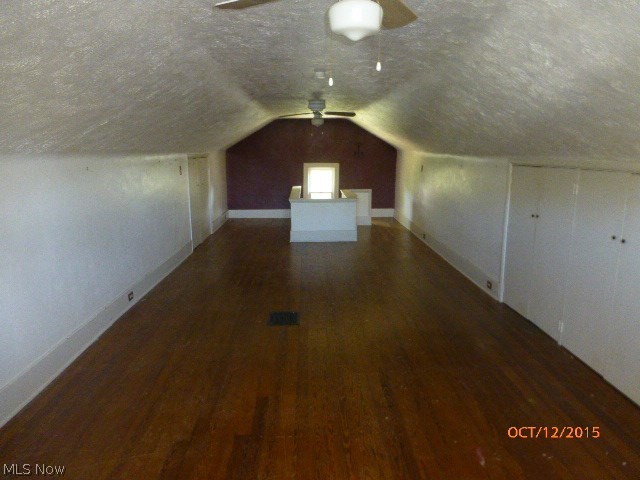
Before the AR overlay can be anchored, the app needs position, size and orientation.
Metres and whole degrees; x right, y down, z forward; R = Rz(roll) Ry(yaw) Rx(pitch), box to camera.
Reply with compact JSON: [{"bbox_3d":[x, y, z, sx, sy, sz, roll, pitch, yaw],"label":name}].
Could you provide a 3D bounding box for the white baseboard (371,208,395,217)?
[{"bbox_3d":[1.445,-0.613,10.318,0.605,0.195,0.025,0,12,-2],"label":"white baseboard"}]

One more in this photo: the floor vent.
[{"bbox_3d":[-0.338,0.742,4.185,0.280,0.020,0.340,0,12,-2],"label":"floor vent"}]

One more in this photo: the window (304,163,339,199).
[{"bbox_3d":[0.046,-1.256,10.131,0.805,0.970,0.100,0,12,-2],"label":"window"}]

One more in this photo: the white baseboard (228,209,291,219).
[{"bbox_3d":[-1.356,-0.594,10.227,1.480,0.195,0.025,0,12,-2],"label":"white baseboard"}]

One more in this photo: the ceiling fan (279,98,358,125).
[{"bbox_3d":[-0.034,-1.736,6.098,1.080,0.370,1.080,0,12,-2],"label":"ceiling fan"}]

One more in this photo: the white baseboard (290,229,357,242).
[{"bbox_3d":[0.072,-0.060,7.633,1.155,0.190,0.025,0,12,-2],"label":"white baseboard"}]

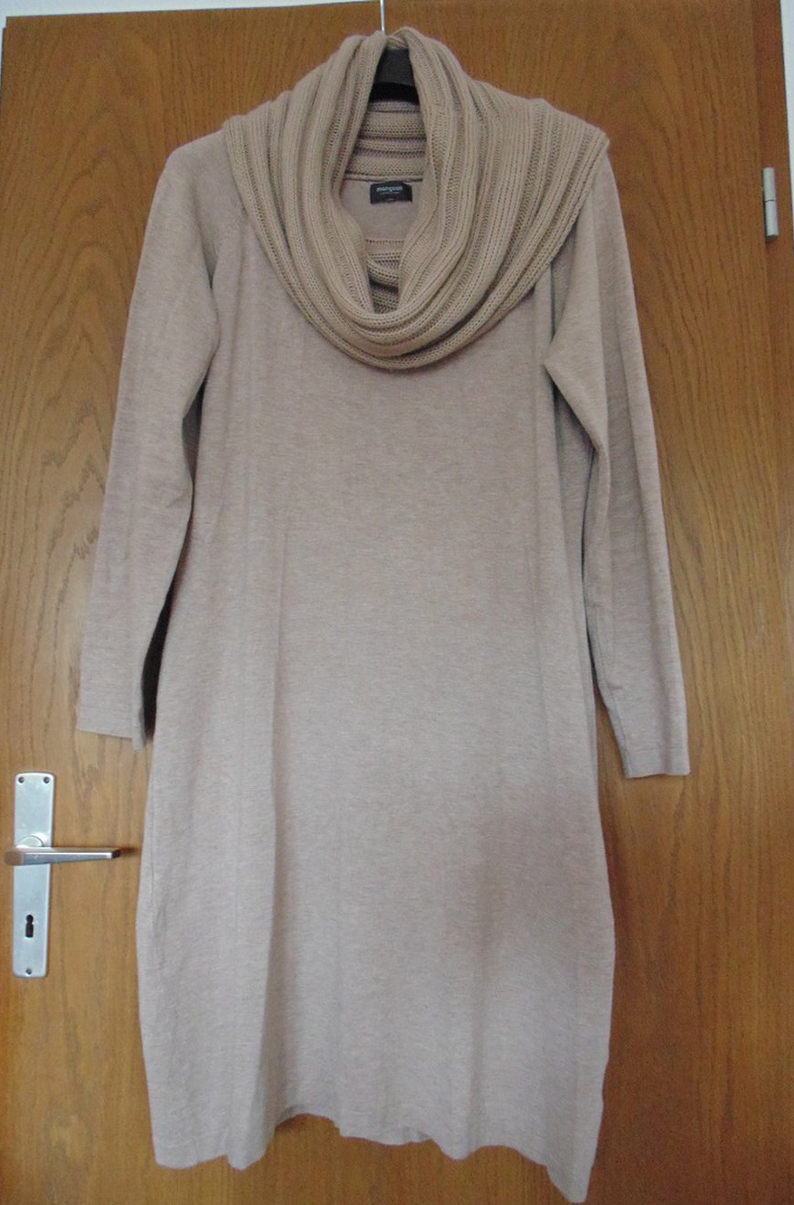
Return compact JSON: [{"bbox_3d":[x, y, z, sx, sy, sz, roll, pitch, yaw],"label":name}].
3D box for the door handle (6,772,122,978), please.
[{"bbox_3d":[-0.337,0.280,0.769,0.126,0.209,0.058,-1,-5,2],"label":"door handle"}]

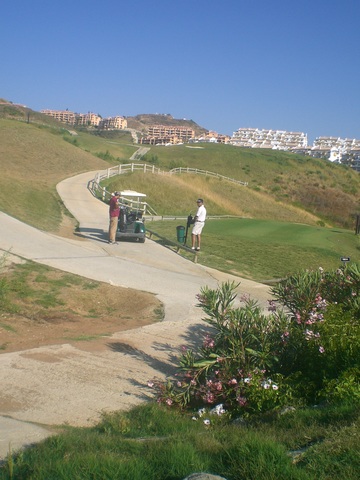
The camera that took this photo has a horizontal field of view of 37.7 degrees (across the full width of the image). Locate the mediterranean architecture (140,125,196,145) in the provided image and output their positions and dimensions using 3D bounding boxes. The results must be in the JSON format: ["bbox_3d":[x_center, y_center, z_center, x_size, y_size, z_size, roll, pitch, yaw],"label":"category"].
[{"bbox_3d":[-12.583,-102.116,510.000,52.000,18.000,24.000,2,8,12],"label":"mediterranean architecture"}]

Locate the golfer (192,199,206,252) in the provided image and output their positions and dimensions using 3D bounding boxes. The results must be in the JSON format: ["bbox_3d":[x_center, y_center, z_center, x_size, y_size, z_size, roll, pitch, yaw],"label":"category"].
[{"bbox_3d":[0.658,-0.504,17.600,0.420,1.760,0.500,-5,9,-30],"label":"golfer"}]

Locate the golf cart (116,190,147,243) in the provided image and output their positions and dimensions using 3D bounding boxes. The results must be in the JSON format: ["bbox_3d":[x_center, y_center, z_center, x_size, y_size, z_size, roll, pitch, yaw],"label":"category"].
[{"bbox_3d":[-1.829,-0.882,19.200,1.170,1.780,2.350,-1,8,-10],"label":"golf cart"}]

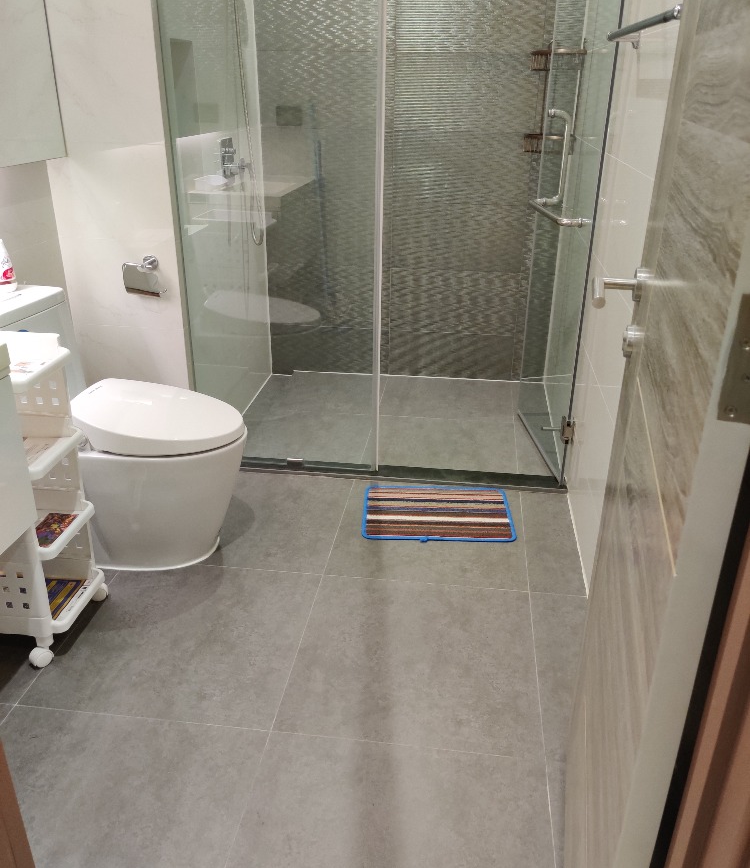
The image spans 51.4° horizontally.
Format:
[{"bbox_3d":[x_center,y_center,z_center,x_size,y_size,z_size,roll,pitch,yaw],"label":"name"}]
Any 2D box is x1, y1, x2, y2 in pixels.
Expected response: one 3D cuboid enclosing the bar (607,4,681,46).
[{"bbox_3d":[0.582,-0.851,1.642,0.085,0.045,0.850,4,24,6],"label":"bar"}]

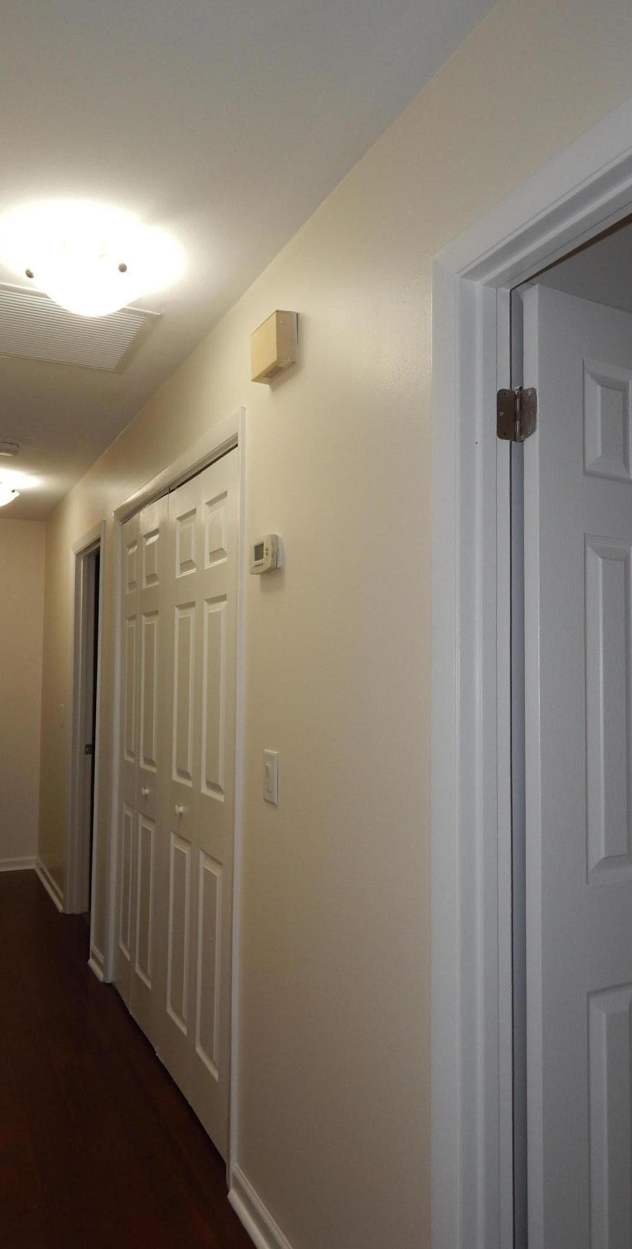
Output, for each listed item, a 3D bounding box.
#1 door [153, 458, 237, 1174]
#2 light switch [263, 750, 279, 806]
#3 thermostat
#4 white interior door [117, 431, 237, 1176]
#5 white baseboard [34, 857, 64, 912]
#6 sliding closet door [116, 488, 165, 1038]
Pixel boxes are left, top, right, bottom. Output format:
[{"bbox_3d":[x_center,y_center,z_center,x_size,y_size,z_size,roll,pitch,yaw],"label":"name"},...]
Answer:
[{"bbox_3d":[-0.364,0.499,2.626,0.036,2.010,0.770,2,-3,-25],"label":"door"},{"bbox_3d":[-0.111,0.373,2.026,0.011,0.122,0.080,2,-3,-25],"label":"light switch"},{"bbox_3d":[-0.119,-0.174,2.055,0.036,0.090,0.135,2,-3,-25],"label":"thermostat"},{"bbox_3d":[-0.519,0.515,2.950,0.040,2.010,1.510,2,-3,-25],"label":"white interior door"},{"bbox_3d":[-1.687,1.629,5.250,0.015,0.082,1.130,2,-3,-25],"label":"white baseboard"},{"bbox_3d":[-0.690,0.532,3.306,0.038,2.010,0.730,2,-3,-25],"label":"sliding closet door"}]

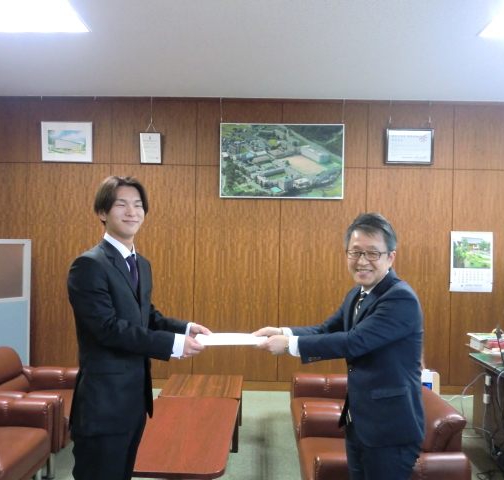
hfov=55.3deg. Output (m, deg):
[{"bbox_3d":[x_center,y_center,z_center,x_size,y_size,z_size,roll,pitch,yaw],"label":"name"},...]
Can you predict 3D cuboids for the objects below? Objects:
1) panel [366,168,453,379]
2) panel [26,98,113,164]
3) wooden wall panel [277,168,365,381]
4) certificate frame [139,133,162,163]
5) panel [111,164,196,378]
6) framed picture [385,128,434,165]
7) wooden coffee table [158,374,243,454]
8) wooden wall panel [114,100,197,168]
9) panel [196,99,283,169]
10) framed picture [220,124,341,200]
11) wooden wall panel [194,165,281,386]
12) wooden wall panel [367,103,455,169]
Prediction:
[{"bbox_3d":[1.614,0.380,4.981,0.882,2.224,0.050,1,0,1],"label":"panel"},{"bbox_3d":[-1.899,-1.137,5.019,0.882,0.683,0.050,1,0,1],"label":"panel"},{"bbox_3d":[0.729,0.364,4.991,0.882,2.224,0.050,1,0,1],"label":"wooden wall panel"},{"bbox_3d":[-1.058,-0.959,5.032,0.235,0.334,0.025,1,-1,1],"label":"certificate frame"},{"bbox_3d":[-1.047,0.330,5.036,0.890,2.242,0.030,1,-1,1],"label":"panel"},{"bbox_3d":[1.636,-0.965,4.983,0.498,0.366,0.030,1,-1,1],"label":"framed picture"},{"bbox_3d":[-0.380,1.353,3.782,0.596,0.415,0.568,1,0,1],"label":"wooden coffee table"},{"bbox_3d":[-1.028,-1.137,5.053,0.893,0.693,0.030,1,-1,1],"label":"wooden wall panel"},{"bbox_3d":[-0.134,-1.122,5.039,0.896,0.694,0.030,1,-1,1],"label":"panel"},{"bbox_3d":[0.315,-0.819,5.003,1.287,0.785,0.030,1,-1,1],"label":"framed picture"},{"bbox_3d":[-0.155,0.348,5.001,0.882,2.224,0.050,1,0,1],"label":"wooden wall panel"},{"bbox_3d":[1.653,-1.091,5.009,0.891,0.697,0.030,1,-1,1],"label":"wooden wall panel"}]

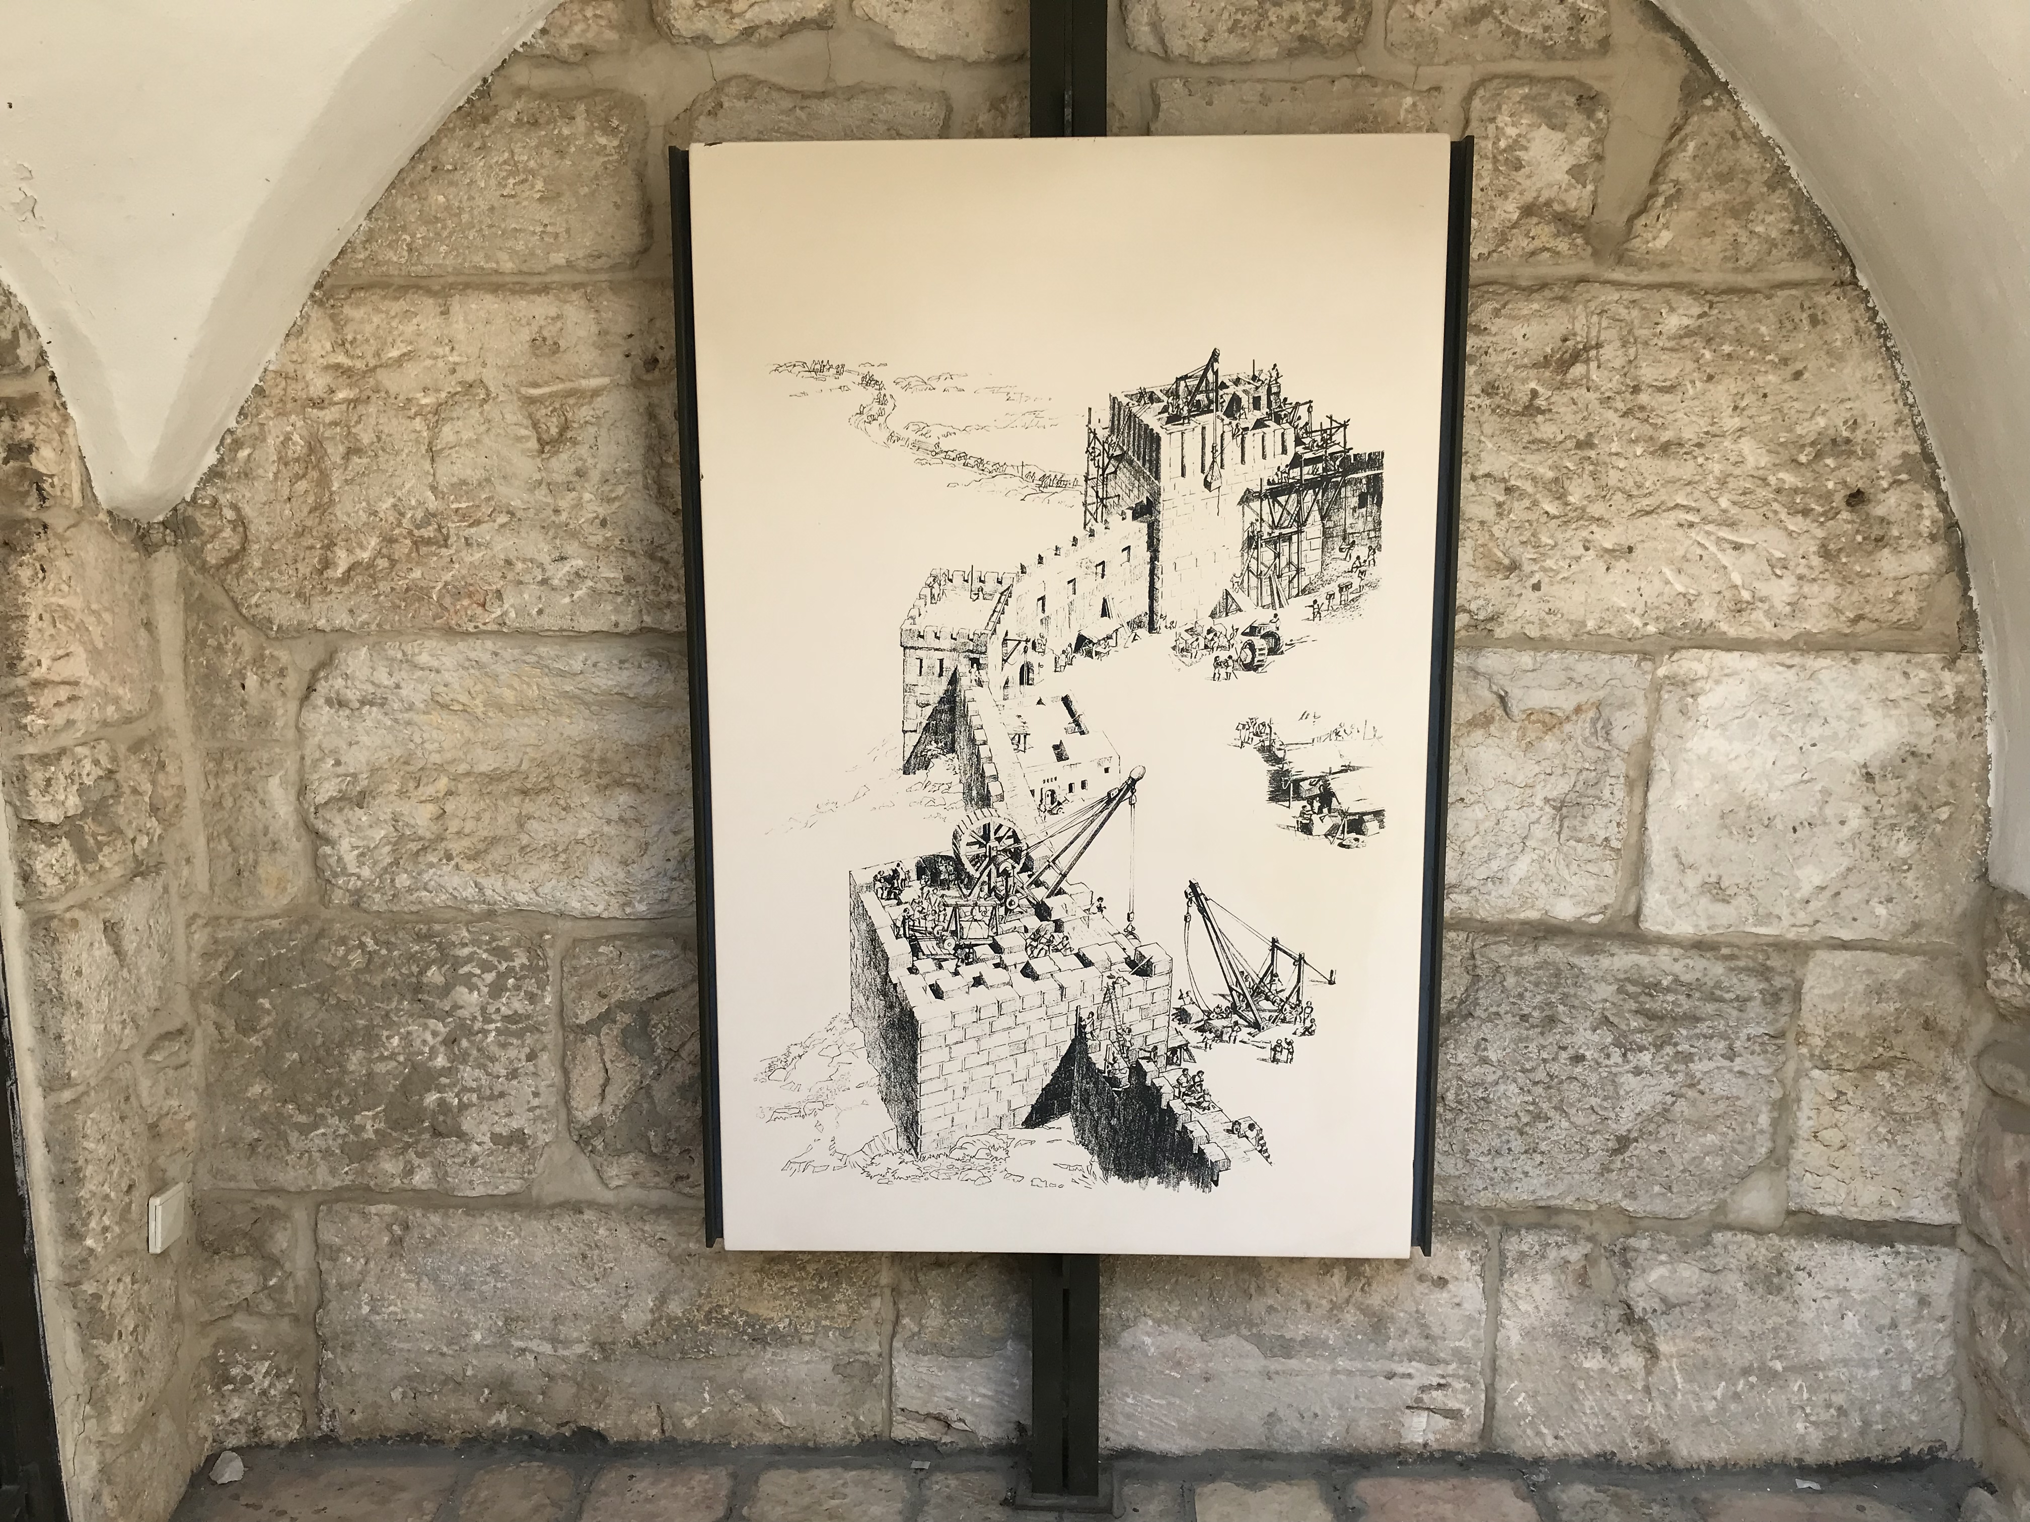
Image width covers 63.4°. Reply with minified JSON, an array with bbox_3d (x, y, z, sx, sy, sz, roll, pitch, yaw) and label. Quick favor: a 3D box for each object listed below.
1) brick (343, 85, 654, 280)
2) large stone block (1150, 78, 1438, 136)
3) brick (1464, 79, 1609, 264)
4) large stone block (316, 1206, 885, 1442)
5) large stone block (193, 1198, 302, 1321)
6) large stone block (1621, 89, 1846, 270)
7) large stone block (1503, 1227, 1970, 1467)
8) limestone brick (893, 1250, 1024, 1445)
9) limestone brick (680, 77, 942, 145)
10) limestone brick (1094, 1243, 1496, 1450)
[{"bbox_3d":[-0.749,-0.839,2.437,0.459,0.257,0.200,0,9,2],"label":"brick"},{"bbox_3d":[0.396,-0.841,2.397,0.404,0.257,0.200,0,9,2],"label":"large stone block"},{"bbox_3d":[0.732,-0.838,2.386,0.198,0.249,0.200,0,9,2],"label":"brick"},{"bbox_3d":[-0.658,0.883,2.701,0.915,0.405,0.200,0,9,2],"label":"large stone block"},{"bbox_3d":[-1.222,0.784,2.680,0.175,0.212,0.150,0,9,2],"label":"large stone block"},{"bbox_3d":[1.007,-0.823,2.379,0.312,0.246,0.200,0,9,2],"label":"large stone block"},{"bbox_3d":[1.109,0.896,2.643,0.717,0.388,0.200,0,9,2],"label":"large stone block"},{"bbox_3d":[-0.070,0.892,2.683,0.248,0.378,0.200,0,9,2],"label":"limestone brick"},{"bbox_3d":[-0.286,-0.848,2.420,0.396,0.261,0.200,0,9,2],"label":"limestone brick"},{"bbox_3d":[0.422,0.897,2.667,0.636,0.376,0.200,0,9,2],"label":"limestone brick"}]

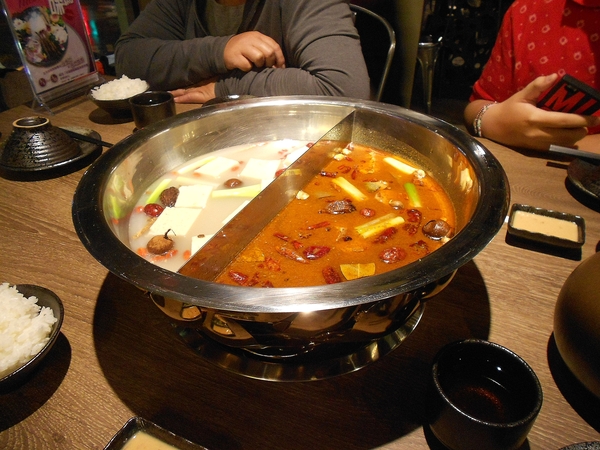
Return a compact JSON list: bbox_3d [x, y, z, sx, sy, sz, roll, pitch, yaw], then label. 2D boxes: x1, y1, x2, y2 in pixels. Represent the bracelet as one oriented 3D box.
[{"bbox_3d":[0.317,-0.172,0.748,0.052,0.063,0.015,-18,38,-22],"label":"bracelet"}]

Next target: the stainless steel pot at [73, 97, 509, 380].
[{"bbox_3d":[-0.007,-0.003,0.460,0.380,0.134,0.380,15,38,23],"label":"stainless steel pot"}]

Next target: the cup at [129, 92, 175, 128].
[{"bbox_3d":[-0.274,-0.215,0.853,0.075,0.048,0.075,-2,35,0],"label":"cup"}]

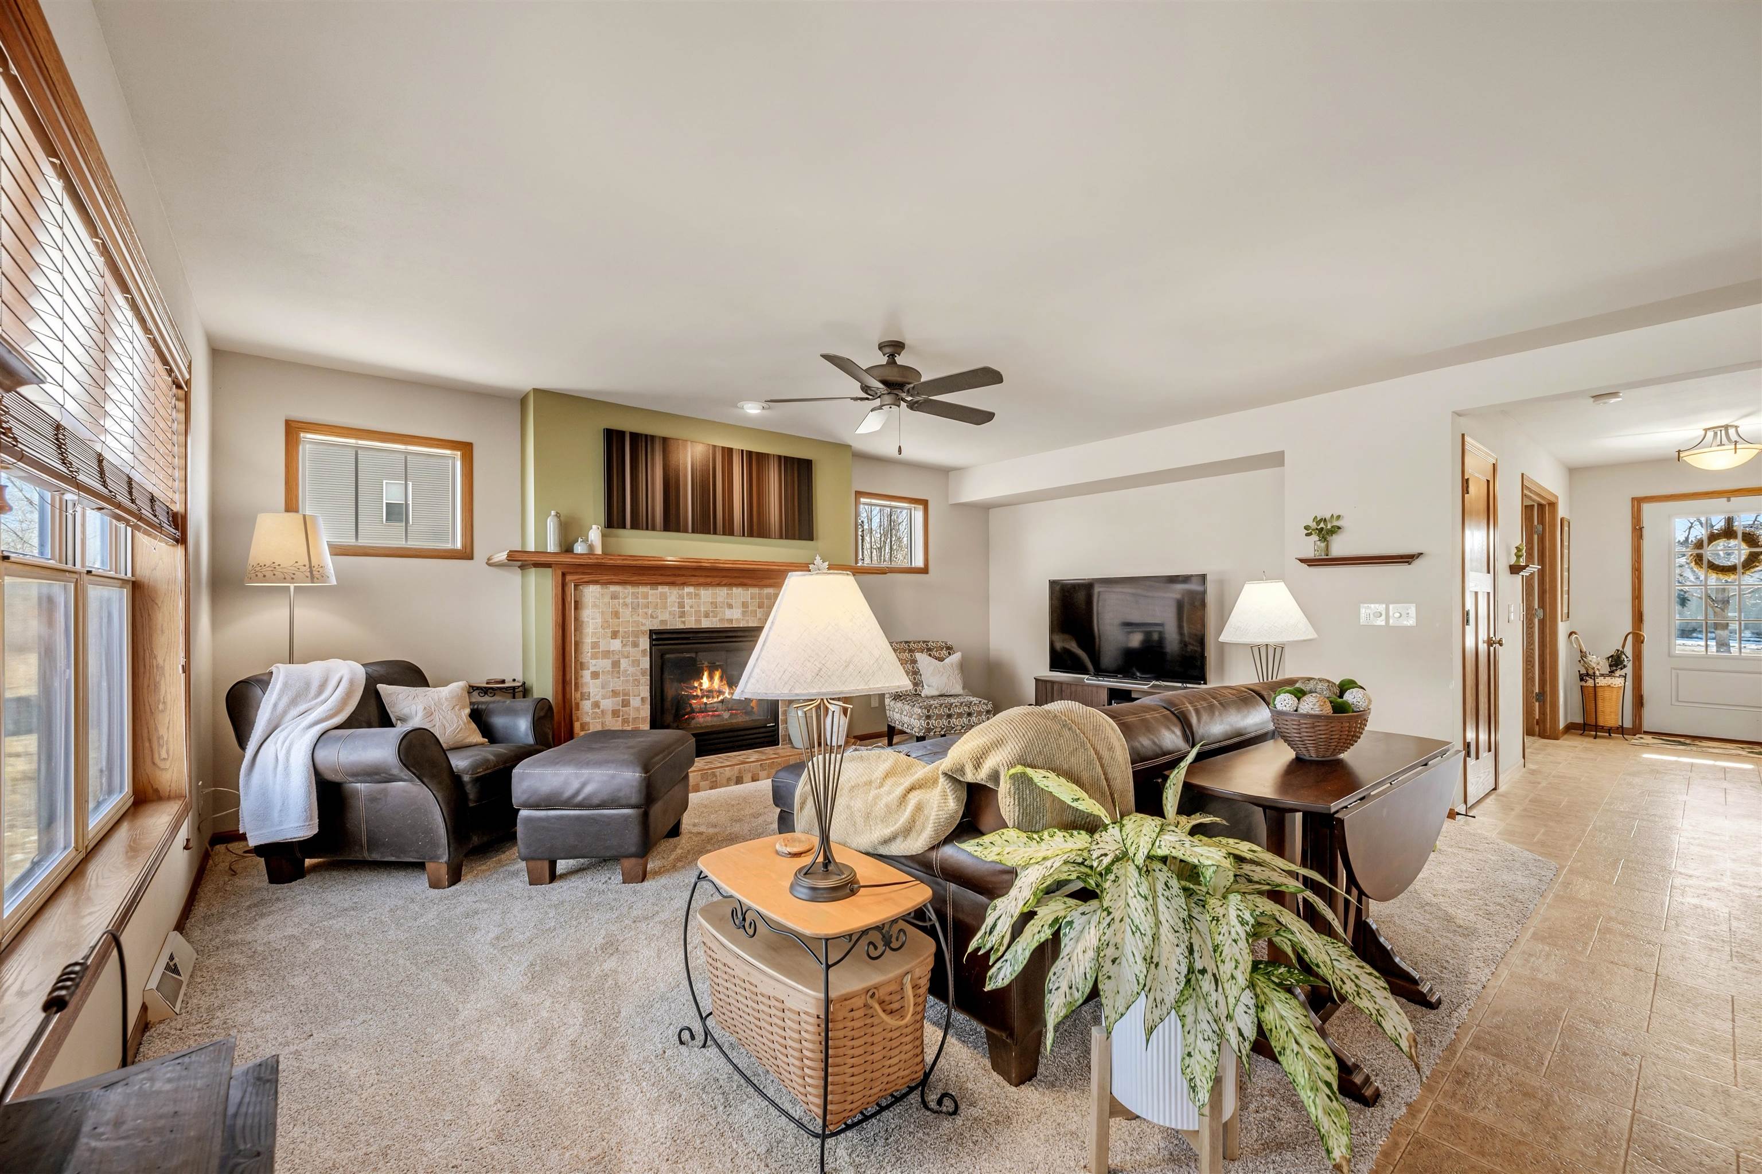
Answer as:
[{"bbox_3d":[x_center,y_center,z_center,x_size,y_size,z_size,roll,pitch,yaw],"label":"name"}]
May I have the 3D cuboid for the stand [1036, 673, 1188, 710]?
[{"bbox_3d":[2.108,1.040,5.691,0.410,0.430,1.790,0,-1,-40],"label":"stand"}]

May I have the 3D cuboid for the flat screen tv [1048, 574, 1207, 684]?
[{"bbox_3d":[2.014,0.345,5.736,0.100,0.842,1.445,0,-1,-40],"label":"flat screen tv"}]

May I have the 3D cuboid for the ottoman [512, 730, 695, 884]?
[{"bbox_3d":[-1.260,1.008,3.230,0.590,0.480,0.720,-1,-1,-1],"label":"ottoman"}]

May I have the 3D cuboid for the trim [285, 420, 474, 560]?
[{"bbox_3d":[-2.688,-0.507,3.723,0.830,0.690,0.080,0,-1,-40],"label":"trim"}]

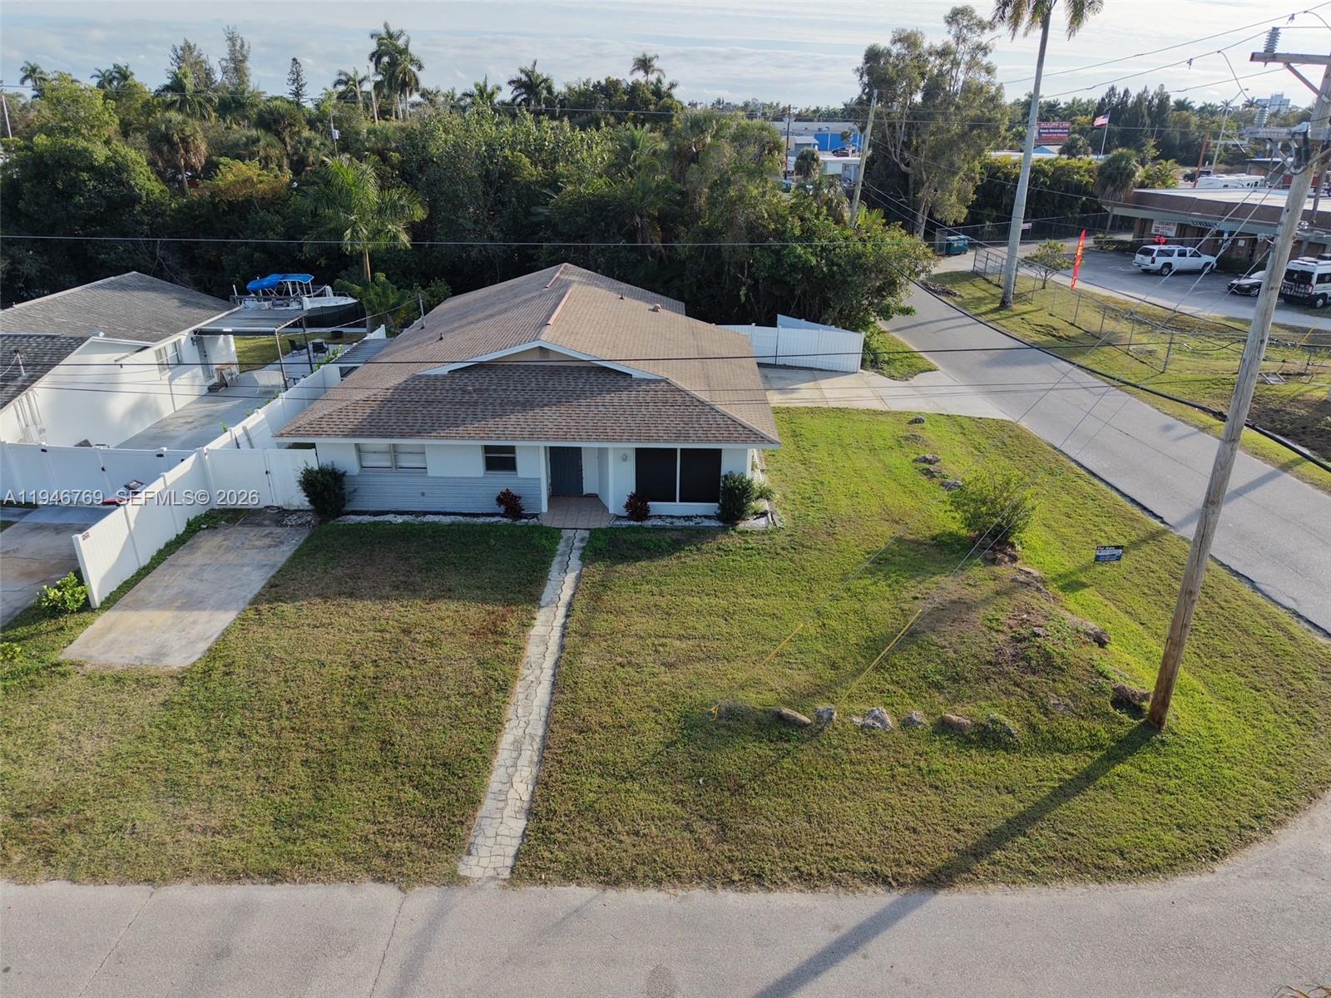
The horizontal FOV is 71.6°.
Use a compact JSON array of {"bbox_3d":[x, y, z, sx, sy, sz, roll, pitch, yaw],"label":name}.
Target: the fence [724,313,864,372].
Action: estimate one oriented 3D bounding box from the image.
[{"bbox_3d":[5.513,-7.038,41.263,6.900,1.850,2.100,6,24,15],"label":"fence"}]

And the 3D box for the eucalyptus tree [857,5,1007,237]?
[{"bbox_3d":[19.930,-27.506,69.803,11.190,17.380,10.500,0,23,0],"label":"eucalyptus tree"}]

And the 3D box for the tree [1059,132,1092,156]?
[{"bbox_3d":[51.477,-42.281,117.601,4.200,7.750,4.200,0,23,1],"label":"tree"}]

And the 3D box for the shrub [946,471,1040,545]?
[{"bbox_3d":[8.864,0.142,24.468,2.200,1.550,2.100,0,23,1],"label":"shrub"}]

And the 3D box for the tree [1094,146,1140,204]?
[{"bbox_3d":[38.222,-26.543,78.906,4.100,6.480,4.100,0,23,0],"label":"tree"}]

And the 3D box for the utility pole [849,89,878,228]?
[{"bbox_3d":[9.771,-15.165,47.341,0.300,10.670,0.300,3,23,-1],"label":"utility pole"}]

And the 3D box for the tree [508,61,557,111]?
[{"bbox_3d":[-13.920,-39.504,97.301,4.860,11.930,5.200,0,23,0],"label":"tree"}]

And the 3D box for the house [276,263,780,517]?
[{"bbox_3d":[-3.514,-4.835,32.967,13.400,4.200,18.900,0,23,1],"label":"house"}]

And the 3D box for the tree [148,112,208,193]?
[{"bbox_3d":[-37.225,-24.711,72.501,4.500,10.250,4.500,0,23,1],"label":"tree"}]

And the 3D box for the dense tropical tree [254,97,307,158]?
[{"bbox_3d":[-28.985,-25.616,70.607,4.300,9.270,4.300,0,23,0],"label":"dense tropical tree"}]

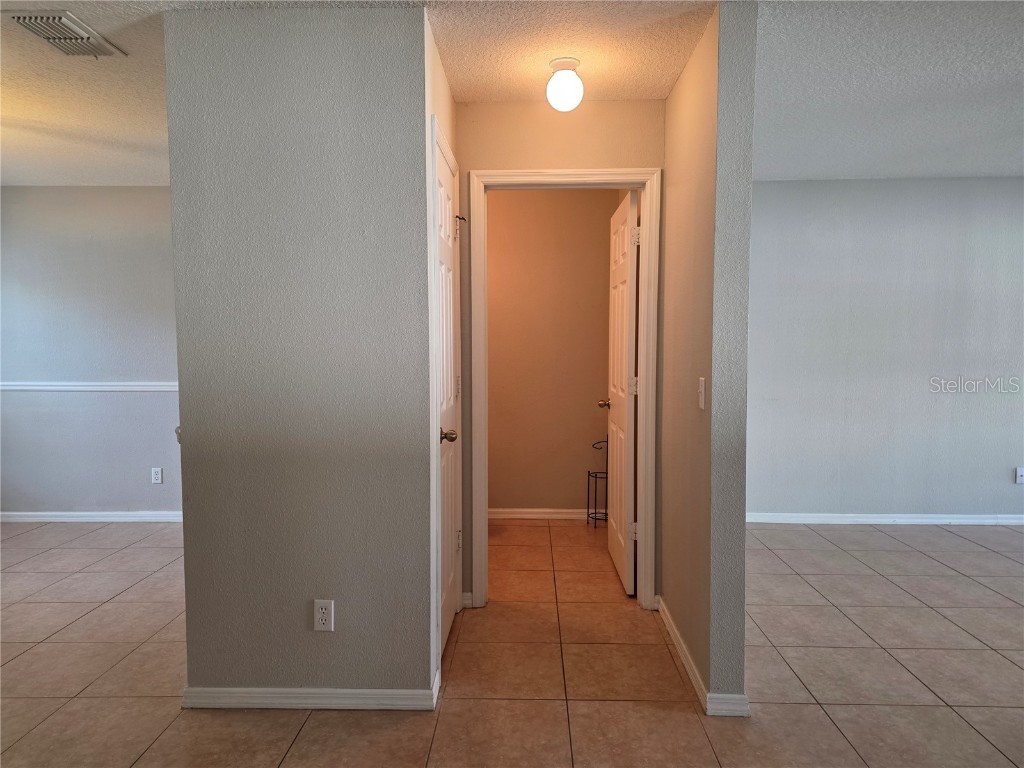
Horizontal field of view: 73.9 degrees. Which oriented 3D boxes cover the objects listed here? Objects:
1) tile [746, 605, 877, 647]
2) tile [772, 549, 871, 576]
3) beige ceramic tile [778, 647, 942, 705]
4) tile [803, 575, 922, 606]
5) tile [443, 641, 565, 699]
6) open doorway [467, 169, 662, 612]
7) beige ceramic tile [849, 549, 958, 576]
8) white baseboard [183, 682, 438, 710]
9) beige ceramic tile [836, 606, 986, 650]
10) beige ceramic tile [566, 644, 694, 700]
[{"bbox_3d":[1.372,1.127,3.166,0.457,0.010,0.457,0,3,2],"label":"tile"},{"bbox_3d":[1.840,1.059,4.021,0.452,0.010,0.452,0,3,2],"label":"tile"},{"bbox_3d":[1.345,1.141,2.669,0.452,0.010,0.452,0,3,2],"label":"beige ceramic tile"},{"bbox_3d":[1.831,1.086,3.573,0.453,0.010,0.453,0,3,2],"label":"tile"},{"bbox_3d":[-0.020,1.155,2.747,0.457,0.010,0.457,0,3,2],"label":"tile"},{"bbox_3d":[0.256,0.043,3.344,0.912,2.113,0.150,0,3,2],"label":"open doorway"},{"bbox_3d":[2.295,1.058,4.008,0.452,0.010,0.452,0,3,2],"label":"beige ceramic tile"},{"bbox_3d":[-0.729,1.133,2.462,0.910,0.081,0.014,0,3,2],"label":"white baseboard"},{"bbox_3d":[1.814,1.113,3.111,0.452,0.010,0.452,0,3,2],"label":"beige ceramic tile"},{"bbox_3d":[0.433,1.144,2.695,0.452,0.010,0.452,0,3,2],"label":"beige ceramic tile"}]

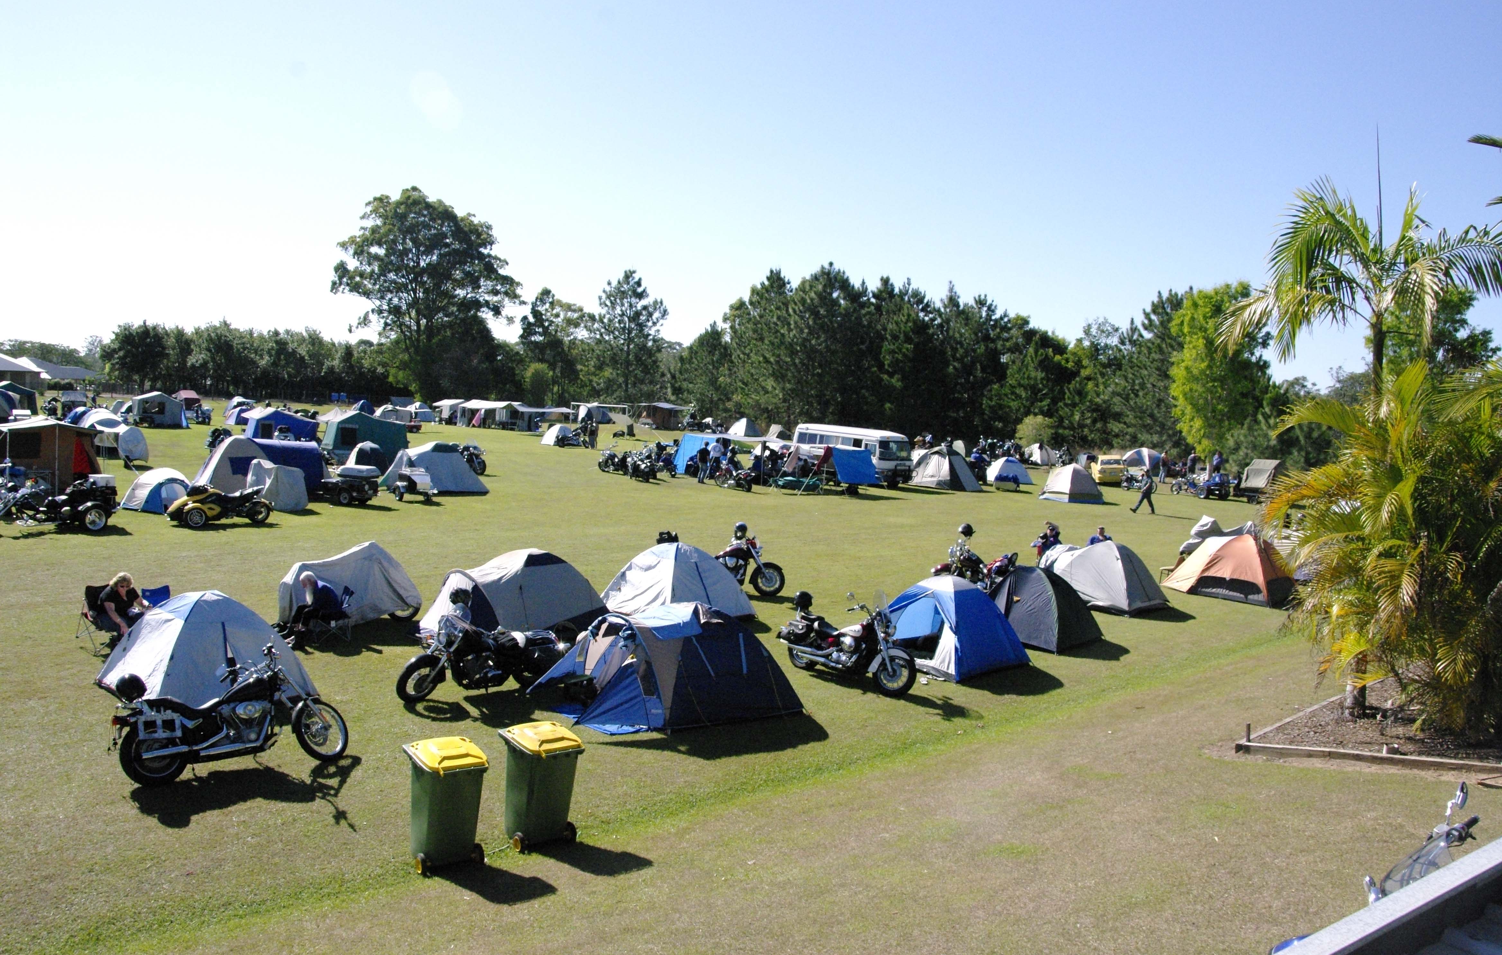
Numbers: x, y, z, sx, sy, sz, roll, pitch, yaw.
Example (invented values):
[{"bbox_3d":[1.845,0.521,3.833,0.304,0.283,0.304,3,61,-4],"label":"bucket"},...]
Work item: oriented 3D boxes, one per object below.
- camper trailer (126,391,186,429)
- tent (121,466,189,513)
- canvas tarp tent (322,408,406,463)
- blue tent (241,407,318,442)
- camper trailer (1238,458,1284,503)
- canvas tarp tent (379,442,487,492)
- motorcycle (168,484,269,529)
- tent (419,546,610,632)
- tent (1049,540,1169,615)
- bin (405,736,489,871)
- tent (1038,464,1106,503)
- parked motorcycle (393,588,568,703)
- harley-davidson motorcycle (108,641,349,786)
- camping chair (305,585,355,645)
[{"bbox_3d":[-34.043,-3.947,64.763,2.800,2.020,2.100,0,6,-32],"label":"camper trailer"},{"bbox_3d":[-16.718,0.322,32.135,1.800,1.140,1.700,8,7,42],"label":"tent"},{"bbox_3d":[-16.932,-1.763,49.218,3.150,2.200,2.200,0,6,-30],"label":"canvas tarp tent"},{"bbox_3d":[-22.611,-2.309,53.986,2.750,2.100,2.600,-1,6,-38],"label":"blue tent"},{"bbox_3d":[22.930,0.164,50.540,1.350,2.020,2.000,-1,6,-37],"label":"camper trailer"},{"bbox_3d":[-11.209,-0.328,39.947,3.250,1.680,2.150,0,5,-28],"label":"canvas tarp tent"},{"bbox_3d":[-14.525,0.646,30.940,2.650,1.140,1.500,0,5,-30],"label":"motorcycle"},{"bbox_3d":[-3.985,1.884,19.500,2.000,1.280,3.150,5,5,22],"label":"tent"},{"bbox_3d":[7.721,2.085,25.230,2.650,1.350,2.130,8,7,44],"label":"tent"},{"bbox_3d":[-2.879,3.053,10.594,0.580,1.070,0.730,0,5,-31],"label":"bin"},{"bbox_3d":[13.975,0.253,49.126,2.000,1.520,2.000,1,5,-22],"label":"tent"},{"bbox_3d":[-3.672,2.293,15.229,2.430,1.330,0.900,-1,5,-32],"label":"parked motorcycle"},{"bbox_3d":[-5.495,2.544,12.024,2.430,1.200,0.880,-1,5,-33],"label":"harley-davidson motorcycle"},{"bbox_3d":[-6.871,2.196,18.382,0.640,0.880,0.800,1,6,-23],"label":"camping chair"}]

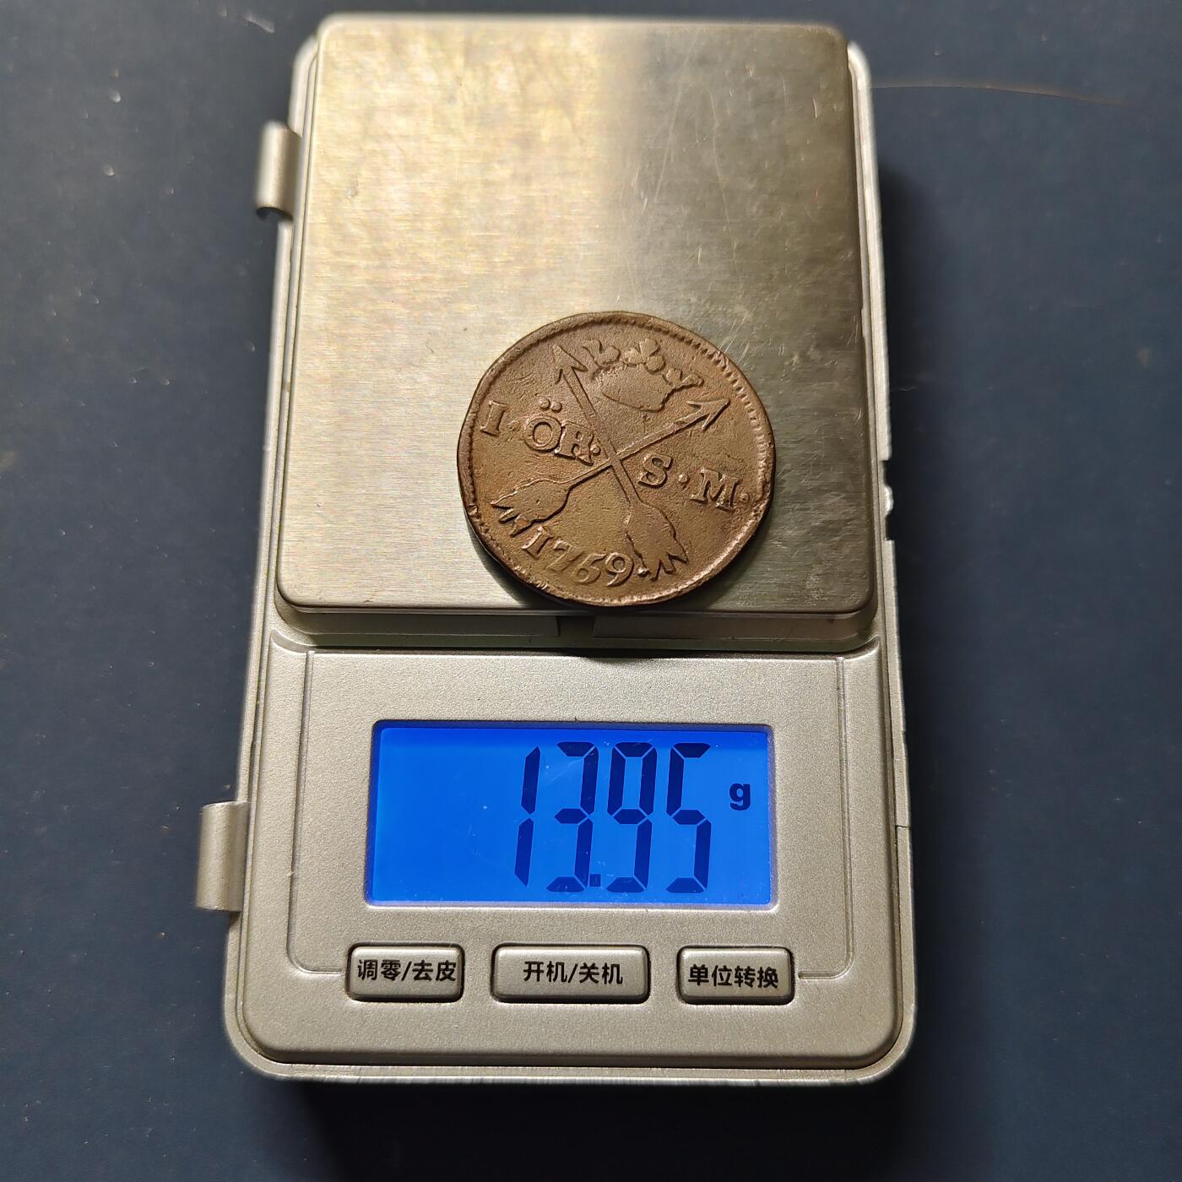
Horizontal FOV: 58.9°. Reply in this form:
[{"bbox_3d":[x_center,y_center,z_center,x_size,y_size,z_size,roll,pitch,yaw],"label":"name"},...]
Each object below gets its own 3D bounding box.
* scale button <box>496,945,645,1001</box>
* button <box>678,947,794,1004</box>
[{"bbox_3d":[-0.002,0.035,0.096,0.014,0.002,0.005,1,77,-1],"label":"scale button"},{"bbox_3d":[0.013,0.035,0.096,0.010,0.002,0.005,1,77,-1],"label":"button"}]

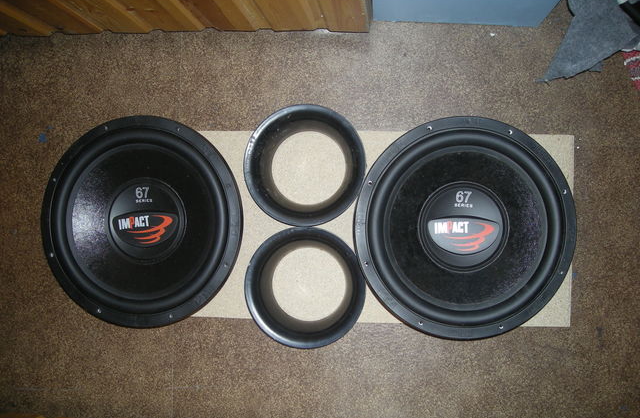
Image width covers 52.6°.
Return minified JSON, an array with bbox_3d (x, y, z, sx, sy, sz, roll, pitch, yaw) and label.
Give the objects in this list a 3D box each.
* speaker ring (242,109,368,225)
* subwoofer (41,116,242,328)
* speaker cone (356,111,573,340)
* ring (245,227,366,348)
[{"bbox_3d":[-0.026,-0.085,1.292,0.237,0.062,0.237,0,89,6],"label":"speaker ring"},{"bbox_3d":[-0.316,0.025,1.272,0.390,0.175,0.390,0,89,6],"label":"subwoofer"},{"bbox_3d":[0.257,0.034,1.202,0.382,0.180,0.382,0,89,6],"label":"speaker cone"},{"bbox_3d":[-0.026,0.153,1.288,0.236,0.062,0.236,0,89,6],"label":"ring"}]

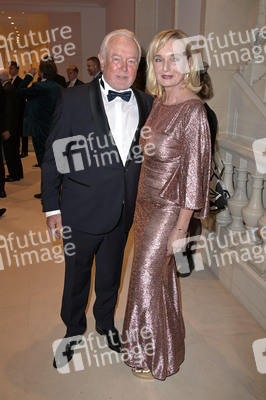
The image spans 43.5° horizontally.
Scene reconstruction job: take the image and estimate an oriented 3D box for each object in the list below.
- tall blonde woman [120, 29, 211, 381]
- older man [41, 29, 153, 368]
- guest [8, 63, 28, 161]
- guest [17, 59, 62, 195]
[{"bbox_3d":[0.170,0.112,1.754,0.450,1.790,0.390,9,22,23],"label":"tall blonde woman"},{"bbox_3d":[-0.185,0.079,1.816,0.580,1.810,0.380,-5,21,-13],"label":"older man"},{"bbox_3d":[-2.343,-1.741,6.816,0.330,1.810,0.500,-19,27,-42],"label":"guest"},{"bbox_3d":[-1.227,-0.912,4.510,0.600,1.830,0.500,-16,25,-37],"label":"guest"}]

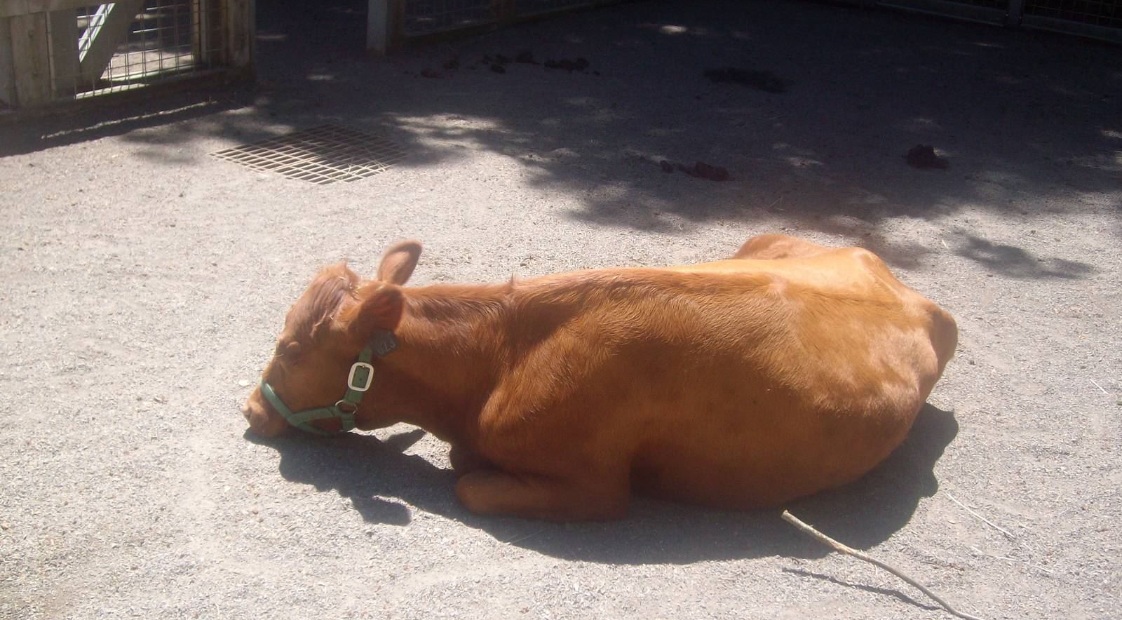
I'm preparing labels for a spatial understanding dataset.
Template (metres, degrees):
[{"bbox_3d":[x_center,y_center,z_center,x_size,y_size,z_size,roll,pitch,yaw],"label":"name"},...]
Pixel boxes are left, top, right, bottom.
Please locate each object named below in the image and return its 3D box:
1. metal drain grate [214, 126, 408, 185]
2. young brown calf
[{"bbox_3d":[-0.875,-0.558,4.104,0.539,0.030,0.561,18,26,30],"label":"metal drain grate"},{"bbox_3d":[0.072,0.071,2.183,1.331,0.404,0.550,1,23,-6],"label":"young brown calf"}]

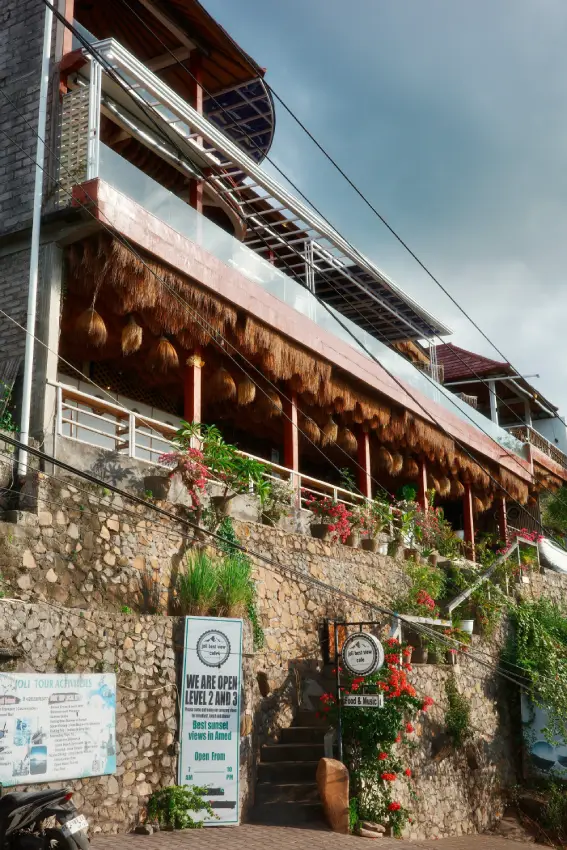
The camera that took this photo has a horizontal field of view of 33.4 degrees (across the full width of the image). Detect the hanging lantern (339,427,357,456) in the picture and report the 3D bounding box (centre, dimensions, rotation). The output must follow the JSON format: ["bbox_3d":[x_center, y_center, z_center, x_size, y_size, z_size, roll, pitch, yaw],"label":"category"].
[{"bbox_3d":[1.573,0.406,23.213,0.450,0.700,0.450,-1,-17,0],"label":"hanging lantern"}]

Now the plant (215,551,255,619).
[{"bbox_3d":[-0.785,2.621,15.140,0.550,1.100,0.620,-11,-19,29],"label":"plant"}]

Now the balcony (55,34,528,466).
[{"bbox_3d":[2.080,-1.837,22.517,1.600,2.900,20.940,-10,-18,29],"label":"balcony"}]

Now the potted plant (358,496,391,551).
[{"bbox_3d":[1.942,2.123,20.155,0.530,1.180,0.560,-10,-18,29],"label":"potted plant"}]

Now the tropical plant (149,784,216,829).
[{"bbox_3d":[-1.047,3.878,9.600,0.670,0.430,0.480,0,-16,-6],"label":"tropical plant"}]

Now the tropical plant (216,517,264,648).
[{"bbox_3d":[-0.755,2.765,16.579,0.550,2.250,0.900,-11,-19,29],"label":"tropical plant"}]

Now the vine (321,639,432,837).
[{"bbox_3d":[1.263,4.101,12.556,0.850,2.400,1.450,-9,-17,28],"label":"vine"}]

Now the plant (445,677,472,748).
[{"bbox_3d":[2.894,4.738,15.619,0.280,1.170,0.550,-9,-17,28],"label":"plant"}]

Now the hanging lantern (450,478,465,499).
[{"bbox_3d":[5.422,1.979,29.430,0.430,0.600,0.430,-1,-17,0],"label":"hanging lantern"}]

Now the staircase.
[{"bbox_3d":[0.083,4.416,12.425,0.980,1.300,1.650,0,-15,-3],"label":"staircase"}]

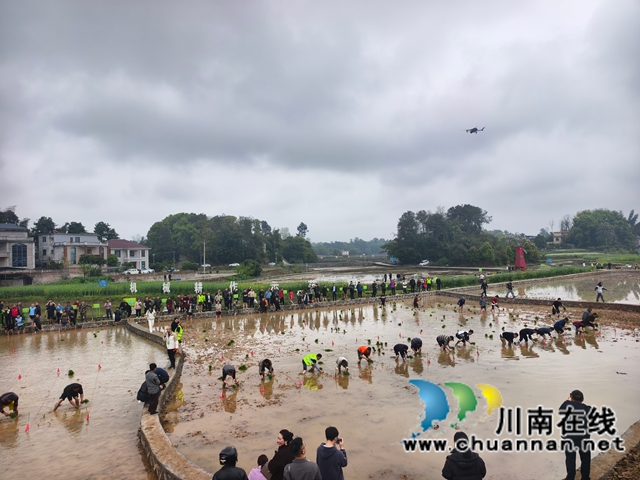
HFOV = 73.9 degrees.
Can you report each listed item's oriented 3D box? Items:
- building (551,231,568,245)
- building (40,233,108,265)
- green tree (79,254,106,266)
[{"bbox_3d":[124.190,-0.810,220.000,8.360,7.270,7.600,-1,-1,38],"label":"building"},{"bbox_3d":[-61.630,2.810,107.000,10.690,8.860,11.760,-1,-1,35],"label":"building"},{"bbox_3d":[-53.450,4.890,100.000,6.200,2.860,4.130,1,-1,-28],"label":"green tree"}]

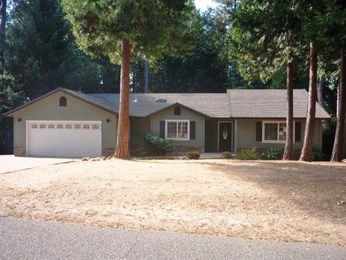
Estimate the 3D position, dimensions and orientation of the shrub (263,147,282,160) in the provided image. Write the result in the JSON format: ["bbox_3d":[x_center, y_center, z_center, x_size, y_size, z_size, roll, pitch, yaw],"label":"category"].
[{"bbox_3d":[6.131,1.456,18.400,1.200,0.830,1.100,1,1,7],"label":"shrub"}]

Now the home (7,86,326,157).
[{"bbox_3d":[0.125,-0.770,23.733,20.230,4.890,12.300,1,1,7],"label":"home"}]

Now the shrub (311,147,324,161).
[{"bbox_3d":[8.781,1.473,18.300,0.870,0.810,0.950,1,1,7],"label":"shrub"}]

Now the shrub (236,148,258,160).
[{"bbox_3d":[4.568,1.502,18.400,1.250,0.740,1.100,1,1,7],"label":"shrub"}]

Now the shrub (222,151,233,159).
[{"bbox_3d":[3.362,1.550,18.600,0.650,0.460,0.600,1,1,7],"label":"shrub"}]

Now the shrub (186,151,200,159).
[{"bbox_3d":[1.273,1.550,18.500,0.880,0.510,0.850,1,1,7],"label":"shrub"}]

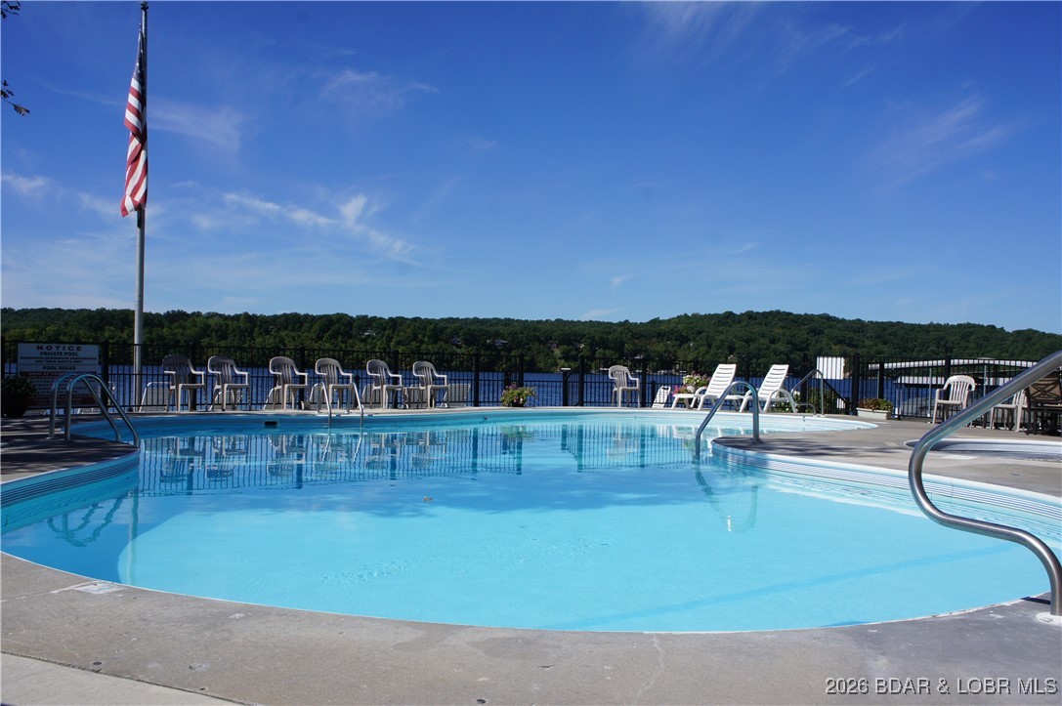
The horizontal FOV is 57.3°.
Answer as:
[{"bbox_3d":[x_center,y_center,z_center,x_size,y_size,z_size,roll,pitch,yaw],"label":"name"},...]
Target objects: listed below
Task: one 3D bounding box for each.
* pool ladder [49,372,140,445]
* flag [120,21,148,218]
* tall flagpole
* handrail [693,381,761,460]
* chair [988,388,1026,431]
[{"bbox_3d":[-4.440,0.620,9.880,0.700,0.820,0.600,2,-1,-43],"label":"pool ladder"},{"bbox_3d":[-6.510,-3.830,15.950,0.420,3.150,0.270,2,-1,-22],"label":"flag"},{"bbox_3d":[-6.385,-2.387,15.950,0.130,6.700,0.130,1,-1,0],"label":"tall flagpole"},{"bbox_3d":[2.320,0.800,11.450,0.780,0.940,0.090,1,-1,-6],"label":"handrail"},{"bbox_3d":[7.750,0.820,15.650,0.570,0.870,0.570,2,-1,-37],"label":"chair"}]

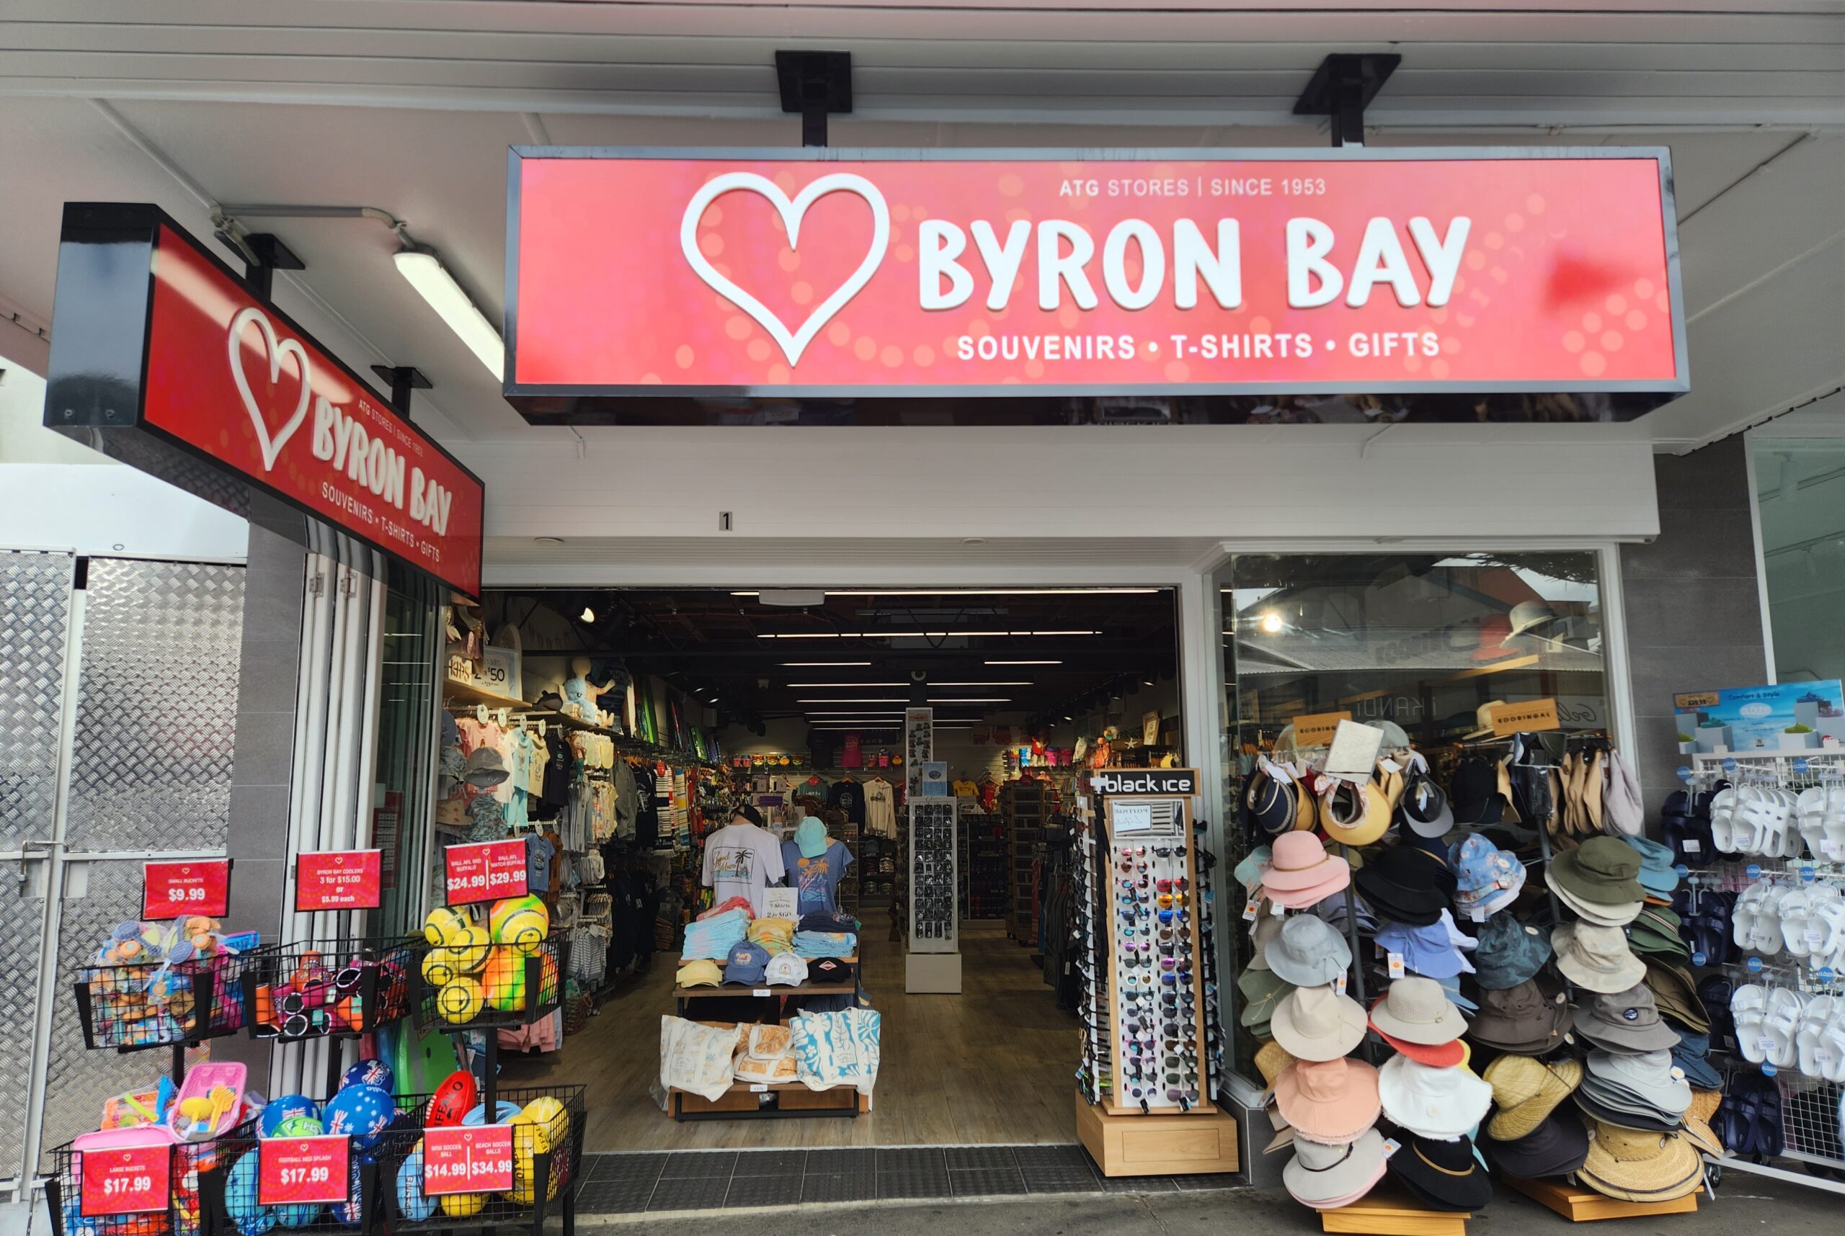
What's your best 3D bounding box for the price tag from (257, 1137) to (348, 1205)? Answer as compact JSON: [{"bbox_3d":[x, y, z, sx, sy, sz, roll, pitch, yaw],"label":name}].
[{"bbox_3d":[-2.113,1.889,4.190,0.305,0.220,0.010,0,-8,-5],"label":"price tag"}]

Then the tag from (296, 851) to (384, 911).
[{"bbox_3d":[-2.179,0.983,4.570,0.305,0.220,0.010,1,-8,-7],"label":"tag"}]

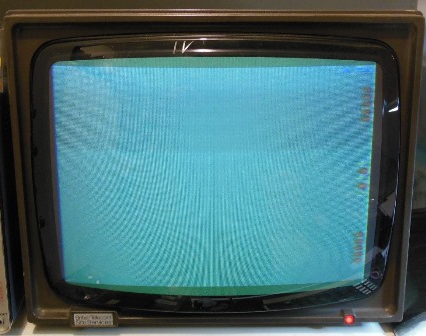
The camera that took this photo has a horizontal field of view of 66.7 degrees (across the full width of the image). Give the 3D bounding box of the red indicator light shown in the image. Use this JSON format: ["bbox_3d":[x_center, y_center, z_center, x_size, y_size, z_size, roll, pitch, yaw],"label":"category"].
[{"bbox_3d":[0.125,0.138,0.295,0.009,0.009,0.007,0,7,0],"label":"red indicator light"}]

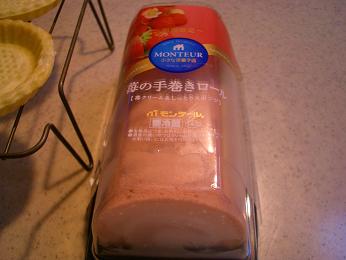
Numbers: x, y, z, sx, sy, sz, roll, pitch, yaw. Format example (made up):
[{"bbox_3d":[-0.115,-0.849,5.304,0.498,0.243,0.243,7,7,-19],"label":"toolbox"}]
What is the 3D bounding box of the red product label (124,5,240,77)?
[{"bbox_3d":[0.008,-0.056,0.274,0.083,0.028,0.072,2,49,2],"label":"red product label"}]

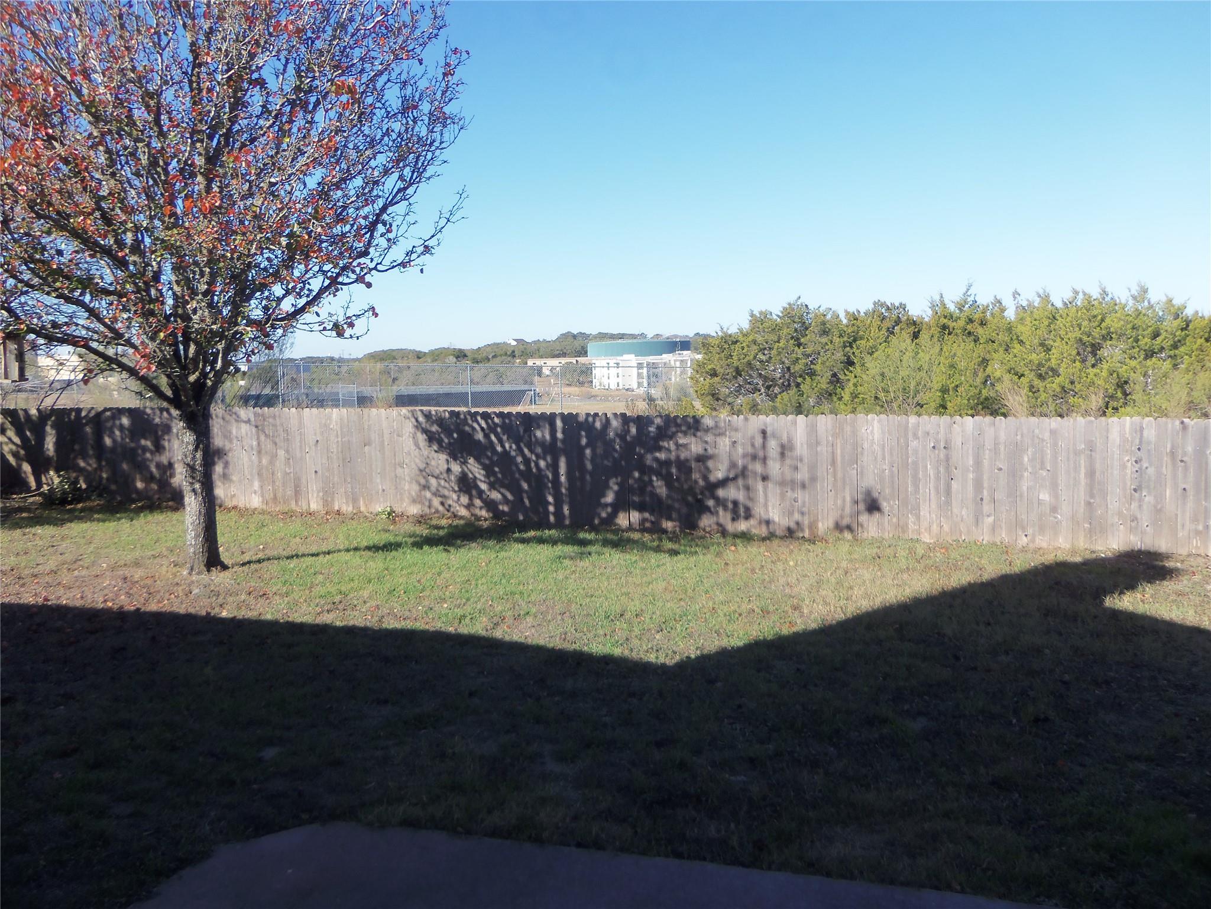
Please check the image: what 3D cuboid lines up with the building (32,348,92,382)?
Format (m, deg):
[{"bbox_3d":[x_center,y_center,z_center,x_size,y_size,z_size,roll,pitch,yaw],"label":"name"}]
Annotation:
[{"bbox_3d":[-91.471,-15.016,165.000,7.528,5.293,8.000,-3,4,-22],"label":"building"}]

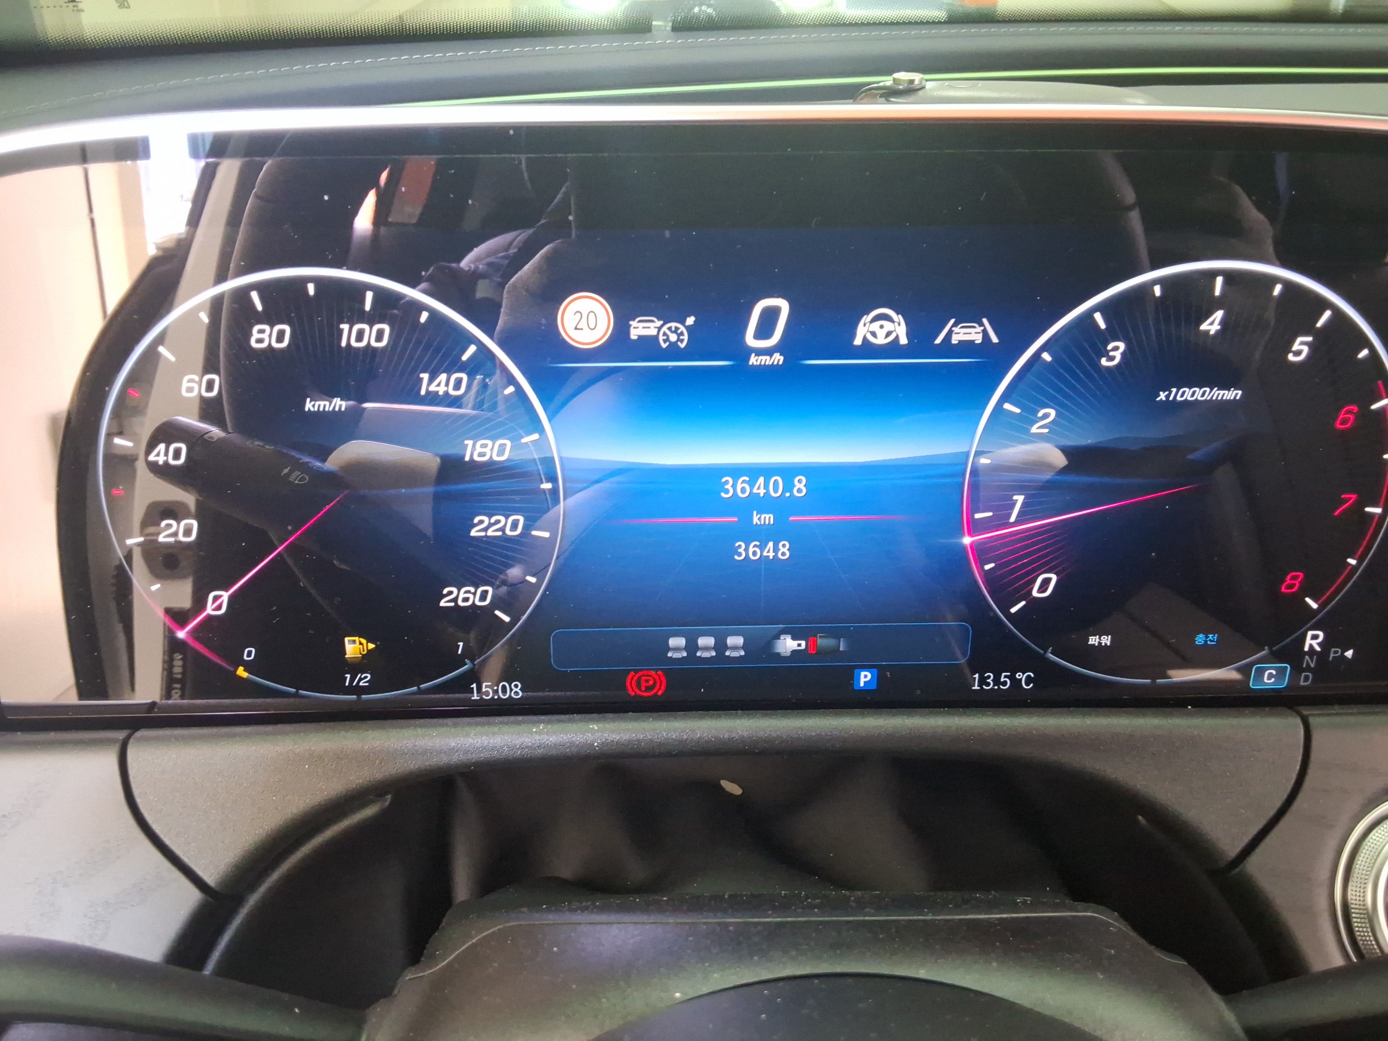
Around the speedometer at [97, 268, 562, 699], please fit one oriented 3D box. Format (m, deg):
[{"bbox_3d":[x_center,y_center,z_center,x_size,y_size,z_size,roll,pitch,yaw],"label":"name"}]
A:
[{"bbox_3d":[-0.079,-0.006,0.250,0.100,0.100,0.012,-1,20,-2],"label":"speedometer"}]

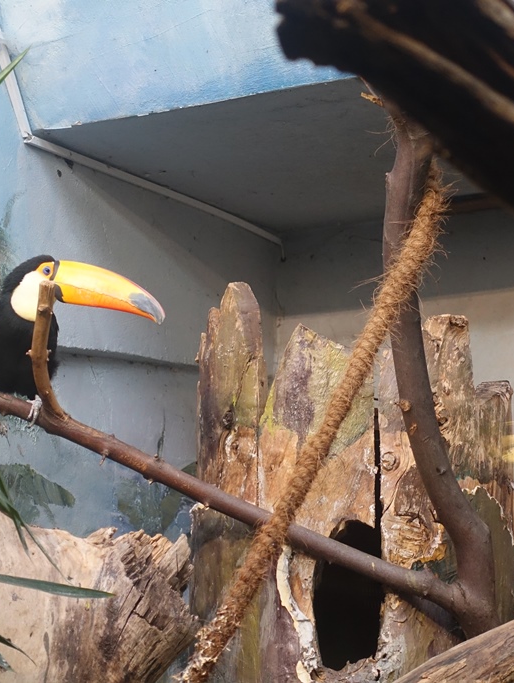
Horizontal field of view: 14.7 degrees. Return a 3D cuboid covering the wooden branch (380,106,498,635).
[{"bbox_3d":[0.269,0.043,2.950,0.135,0.790,0.110,-7,-6,0],"label":"wooden branch"}]

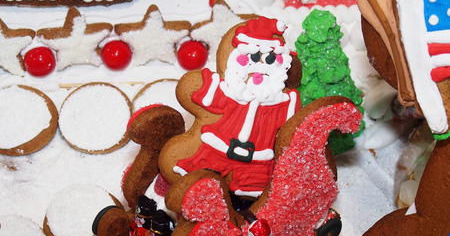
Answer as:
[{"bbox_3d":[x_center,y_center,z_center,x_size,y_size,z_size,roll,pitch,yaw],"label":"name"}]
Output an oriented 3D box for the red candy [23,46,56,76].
[{"bbox_3d":[-0.144,-0.044,0.862,0.024,0.024,0.024,0,46,0],"label":"red candy"}]

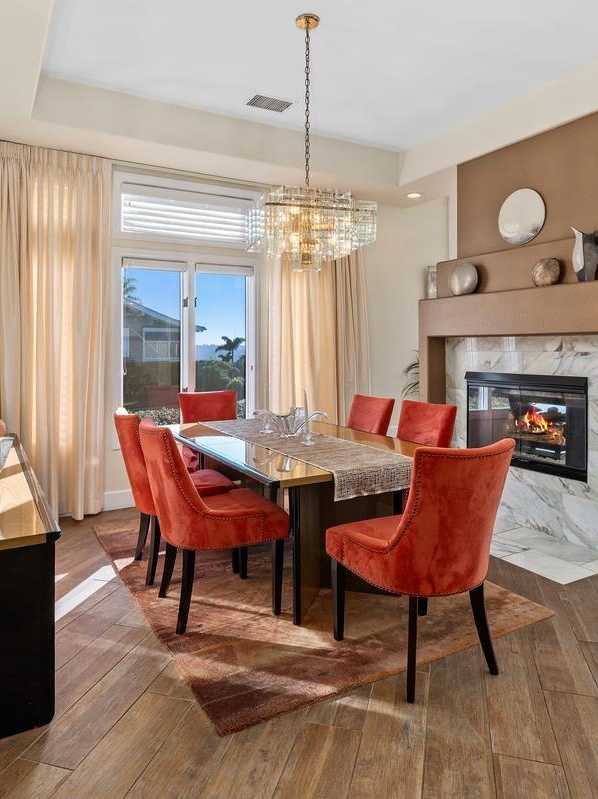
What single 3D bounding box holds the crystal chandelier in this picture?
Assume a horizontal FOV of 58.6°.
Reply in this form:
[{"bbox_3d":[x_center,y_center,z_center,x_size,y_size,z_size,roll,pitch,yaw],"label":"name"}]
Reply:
[{"bbox_3d":[0.047,-1.386,2.936,0.600,1.370,0.600,-1,6,-13],"label":"crystal chandelier"}]

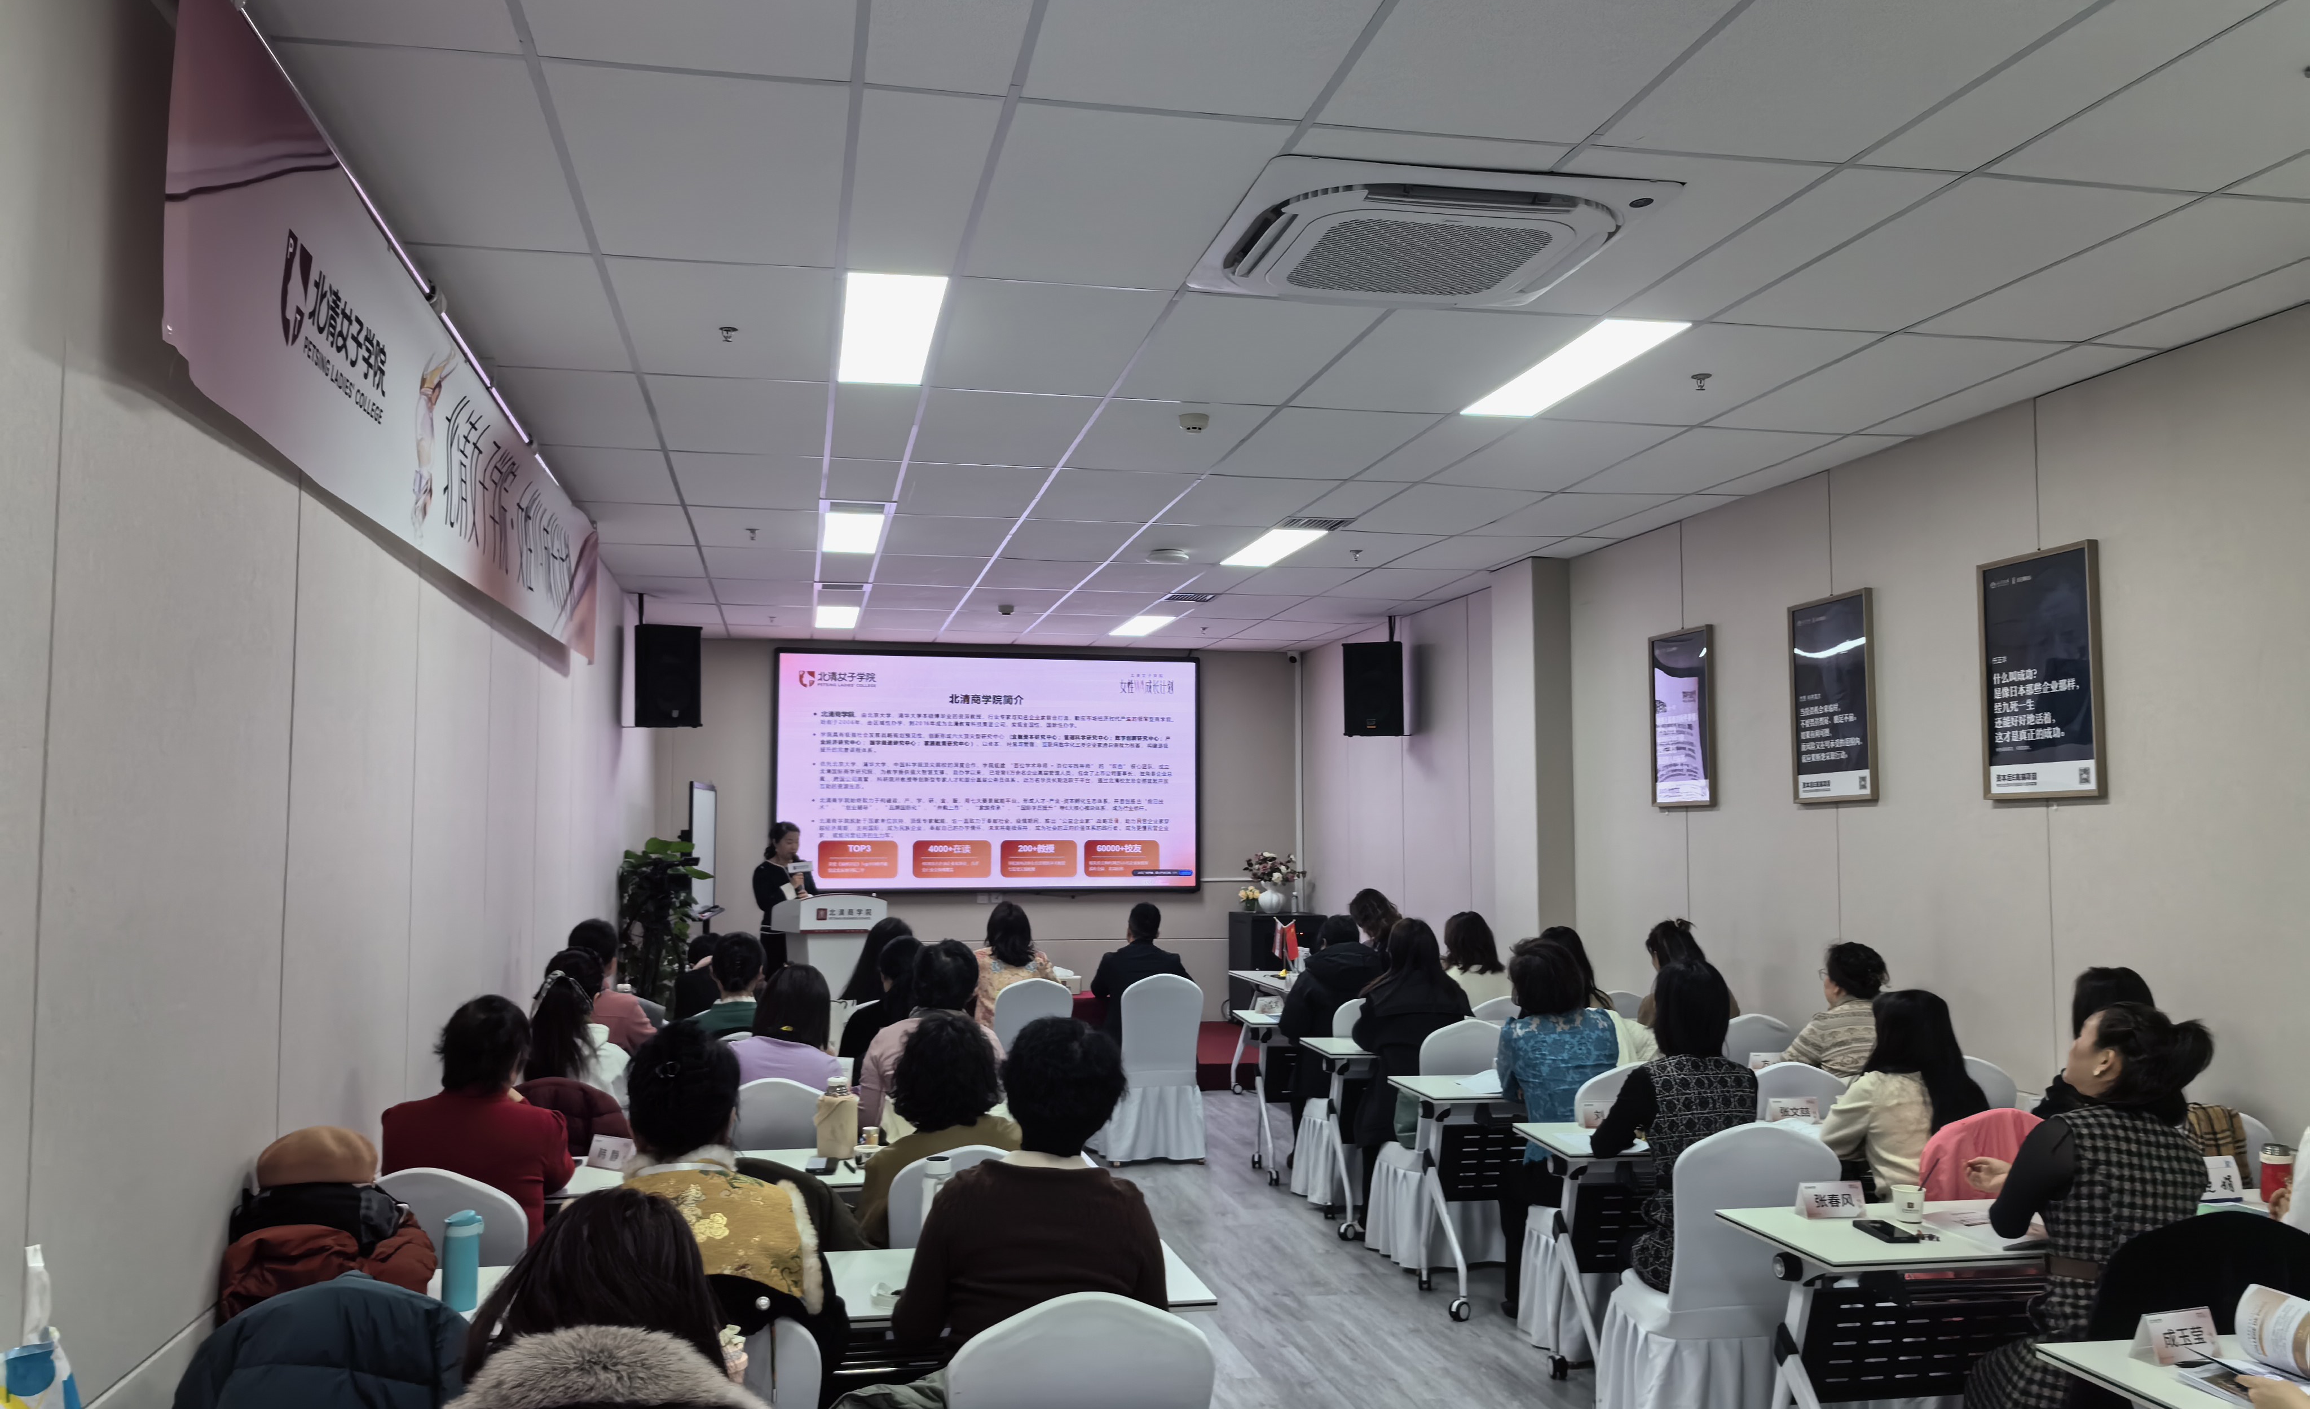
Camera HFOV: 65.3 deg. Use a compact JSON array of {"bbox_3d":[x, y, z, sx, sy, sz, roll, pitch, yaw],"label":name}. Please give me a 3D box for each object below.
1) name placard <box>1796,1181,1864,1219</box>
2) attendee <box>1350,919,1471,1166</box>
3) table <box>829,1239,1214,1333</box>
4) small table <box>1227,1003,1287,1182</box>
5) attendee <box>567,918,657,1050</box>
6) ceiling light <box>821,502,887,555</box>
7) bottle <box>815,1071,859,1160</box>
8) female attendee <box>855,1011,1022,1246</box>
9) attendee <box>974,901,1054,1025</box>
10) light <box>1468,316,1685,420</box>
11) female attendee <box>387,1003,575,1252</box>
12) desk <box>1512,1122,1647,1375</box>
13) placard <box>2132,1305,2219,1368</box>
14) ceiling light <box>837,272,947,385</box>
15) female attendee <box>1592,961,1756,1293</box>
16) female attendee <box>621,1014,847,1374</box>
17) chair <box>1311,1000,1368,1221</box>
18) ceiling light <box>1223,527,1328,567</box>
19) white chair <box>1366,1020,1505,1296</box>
[{"bbox_3d":[1.563,1.143,4.171,0.148,0.078,0.072,1,-4,-11],"label":"name placard"},{"bbox_3d":[0.997,1.500,7.176,0.500,1.280,0.720,1,-4,-14],"label":"attendee"},{"bbox_3d":[-0.797,1.470,3.344,1.760,0.750,0.500,1,-4,-11],"label":"table"},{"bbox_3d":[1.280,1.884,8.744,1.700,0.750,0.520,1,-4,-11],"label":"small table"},{"bbox_3d":[-1.818,1.375,6.105,0.450,1.310,0.740,1,-4,-5],"label":"attendee"},{"bbox_3d":[-1.483,-0.851,8.842,0.280,0.040,1.180,1,-4,-11],"label":"ceiling light"},{"bbox_3d":[-0.844,1.091,4.793,0.110,0.215,0.100,1,-4,-11],"label":"bottle"},{"bbox_3d":[-0.499,1.321,4.327,0.460,1.180,0.740,1,-4,-11],"label":"female attendee"},{"bbox_3d":[-0.720,1.602,8.943,0.450,1.260,0.720,1,-4,-16],"label":"attendee"},{"bbox_3d":[1.302,-1.056,5.715,0.275,0.030,1.190,1,-4,-11],"label":"light"},{"bbox_3d":[-1.585,1.312,4.264,0.490,1.250,0.700,1,-4,-9],"label":"female attendee"},{"bbox_3d":[1.928,1.606,5.176,1.750,0.750,0.520,1,-4,-11],"label":"desk"},{"bbox_3d":[1.737,1.064,3.043,0.155,0.080,0.065,2,-4,-21],"label":"placard"},{"bbox_3d":[-0.789,-1.105,5.319,0.280,0.040,1.180,1,-4,-11],"label":"ceiling light"},{"bbox_3d":[1.397,1.346,4.943,0.500,1.290,0.640,1,-4,-11],"label":"female attendee"},{"bbox_3d":[-0.771,1.200,3.095,0.520,1.300,0.700,1,-4,-9],"label":"female attendee"},{"bbox_3d":[0.896,1.747,8.126,0.440,0.900,0.520,2,-4,-18],"label":"chair"},{"bbox_3d":[0.599,-0.783,9.242,0.290,0.040,1.180,1,-4,-11],"label":"ceiling light"},{"bbox_3d":[1.171,1.688,7.105,0.480,0.900,0.530,1,-4,-11],"label":"white chair"}]

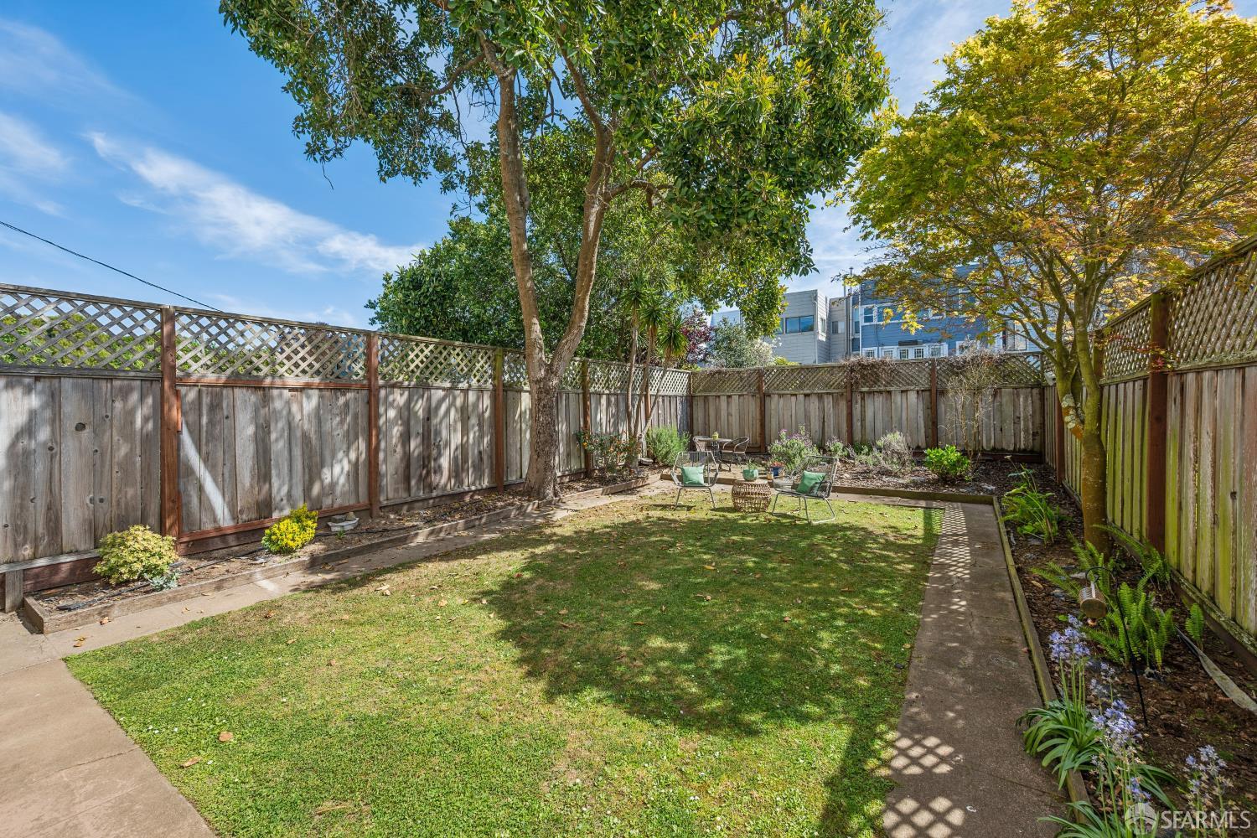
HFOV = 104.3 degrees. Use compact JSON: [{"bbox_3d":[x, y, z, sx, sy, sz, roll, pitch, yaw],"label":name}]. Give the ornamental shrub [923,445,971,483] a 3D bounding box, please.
[{"bbox_3d":[5.485,0.768,8.400,0.730,0.640,0.700,1,1,33],"label":"ornamental shrub"}]

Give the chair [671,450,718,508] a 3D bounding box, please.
[{"bbox_3d":[0.984,0.896,7.193,0.690,0.800,0.680,0,1,5],"label":"chair"}]

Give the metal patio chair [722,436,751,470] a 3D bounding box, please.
[{"bbox_3d":[2.321,0.743,10.594,0.550,0.730,0.530,-1,1,-30],"label":"metal patio chair"}]

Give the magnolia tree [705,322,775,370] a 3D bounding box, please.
[{"bbox_3d":[4.641,-1.473,19.958,2.800,4.900,2.800,0,1,13],"label":"magnolia tree"}]

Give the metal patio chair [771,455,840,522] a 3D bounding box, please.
[{"bbox_3d":[2.351,0.881,6.493,0.680,0.800,0.690,-1,1,-30],"label":"metal patio chair"}]

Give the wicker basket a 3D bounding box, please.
[{"bbox_3d":[1.753,1.079,6.976,0.560,0.410,0.560,0,1,0],"label":"wicker basket"}]

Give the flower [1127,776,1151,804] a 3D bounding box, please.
[{"bbox_3d":[1.534,1.115,1.470,0.055,0.075,0.055,-1,1,-44],"label":"flower"}]

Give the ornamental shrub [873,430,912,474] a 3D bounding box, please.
[{"bbox_3d":[5.189,0.666,9.600,0.720,0.840,0.680,1,1,28],"label":"ornamental shrub"}]

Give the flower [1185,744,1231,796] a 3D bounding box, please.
[{"bbox_3d":[1.744,1.056,1.470,0.100,0.130,0.100,-1,1,-40],"label":"flower"}]

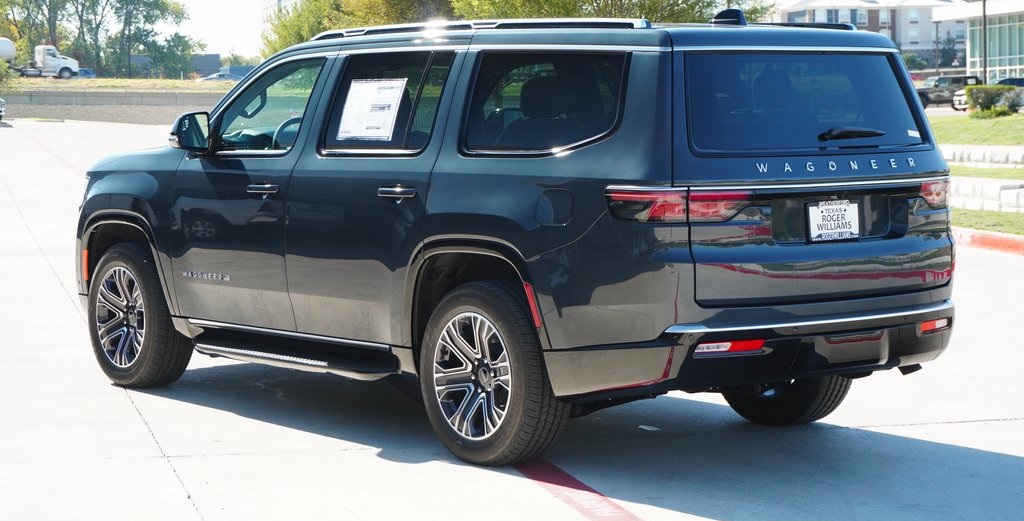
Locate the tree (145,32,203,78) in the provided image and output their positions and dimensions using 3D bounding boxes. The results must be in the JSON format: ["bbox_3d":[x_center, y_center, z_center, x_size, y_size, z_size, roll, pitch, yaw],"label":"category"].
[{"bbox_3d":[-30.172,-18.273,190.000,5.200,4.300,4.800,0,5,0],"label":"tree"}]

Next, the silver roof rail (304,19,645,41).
[{"bbox_3d":[-0.214,-1.047,9.657,0.060,0.060,2.450,-4,6,-38],"label":"silver roof rail"}]

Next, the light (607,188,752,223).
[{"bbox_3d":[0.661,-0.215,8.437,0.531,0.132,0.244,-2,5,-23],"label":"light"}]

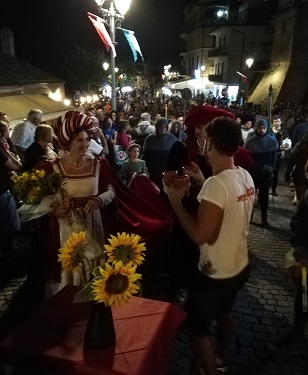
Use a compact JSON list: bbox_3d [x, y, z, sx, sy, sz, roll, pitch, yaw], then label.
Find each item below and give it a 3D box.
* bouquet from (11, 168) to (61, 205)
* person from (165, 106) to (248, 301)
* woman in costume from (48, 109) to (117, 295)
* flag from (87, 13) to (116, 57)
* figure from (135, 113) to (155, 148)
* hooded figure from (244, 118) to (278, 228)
[{"bbox_3d":[-1.093,-0.049,3.463,0.420,0.310,0.340,-3,14,-11],"label":"bouquet"},{"bbox_3d":[0.516,0.174,3.691,0.700,1.870,0.520,-1,13,-6],"label":"person"},{"bbox_3d":[-0.710,0.194,3.675,0.600,1.840,0.500,-5,14,-20],"label":"woman in costume"},{"bbox_3d":[-1.311,-3.796,9.376,0.350,1.040,0.850,12,18,40],"label":"flag"},{"bbox_3d":[-0.173,-0.672,7.653,0.500,1.680,0.380,1,13,6],"label":"figure"},{"bbox_3d":[1.656,-0.227,5.785,0.530,1.680,0.420,3,14,11],"label":"hooded figure"}]

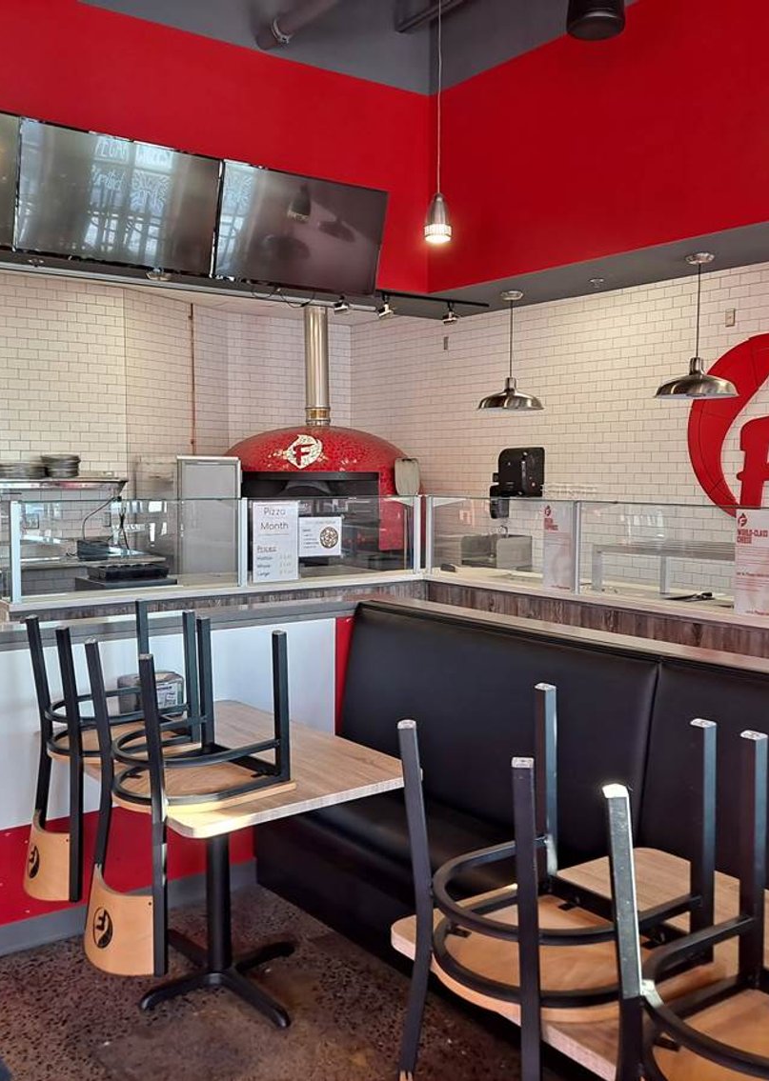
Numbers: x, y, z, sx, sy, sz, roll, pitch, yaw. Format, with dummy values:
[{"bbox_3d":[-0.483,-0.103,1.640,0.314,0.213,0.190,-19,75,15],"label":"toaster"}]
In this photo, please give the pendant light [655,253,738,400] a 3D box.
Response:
[{"bbox_3d":[2.001,-1.362,6.644,0.500,0.880,0.500,-3,5,-36],"label":"pendant light"}]

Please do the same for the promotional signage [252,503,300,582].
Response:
[{"bbox_3d":[-0.583,0.009,5.608,0.280,0.430,0.010,-3,5,-36],"label":"promotional signage"}]

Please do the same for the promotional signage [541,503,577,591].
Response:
[{"bbox_3d":[0.895,0.038,5.358,0.008,0.440,0.210,-2,5,-36],"label":"promotional signage"}]

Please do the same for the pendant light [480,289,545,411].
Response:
[{"bbox_3d":[0.976,-1.451,7.989,0.495,0.857,0.495,0,4,0],"label":"pendant light"}]

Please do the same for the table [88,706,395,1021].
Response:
[{"bbox_3d":[-0.523,1.041,3.338,0.790,0.755,1.200,-3,5,-36],"label":"table"}]

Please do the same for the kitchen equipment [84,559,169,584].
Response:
[{"bbox_3d":[-1.447,0.184,5.825,0.375,0.070,0.320,-2,5,-36],"label":"kitchen equipment"}]

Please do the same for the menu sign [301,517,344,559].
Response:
[{"bbox_3d":[-0.351,-0.022,5.793,0.275,0.216,0.006,-2,5,-36],"label":"menu sign"}]

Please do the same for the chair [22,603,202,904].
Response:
[{"bbox_3d":[-0.854,0.625,3.208,0.465,0.805,0.400,-2,5,-36],"label":"chair"}]

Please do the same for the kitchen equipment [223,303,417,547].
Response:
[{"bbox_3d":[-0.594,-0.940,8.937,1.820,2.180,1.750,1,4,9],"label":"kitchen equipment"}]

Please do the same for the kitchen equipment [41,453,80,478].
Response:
[{"bbox_3d":[-2.465,-0.566,7.927,0.285,0.185,0.285,-3,5,-36],"label":"kitchen equipment"}]

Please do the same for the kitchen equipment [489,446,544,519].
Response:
[{"bbox_3d":[1.053,-0.473,8.611,0.220,0.600,0.520,-3,5,-36],"label":"kitchen equipment"}]

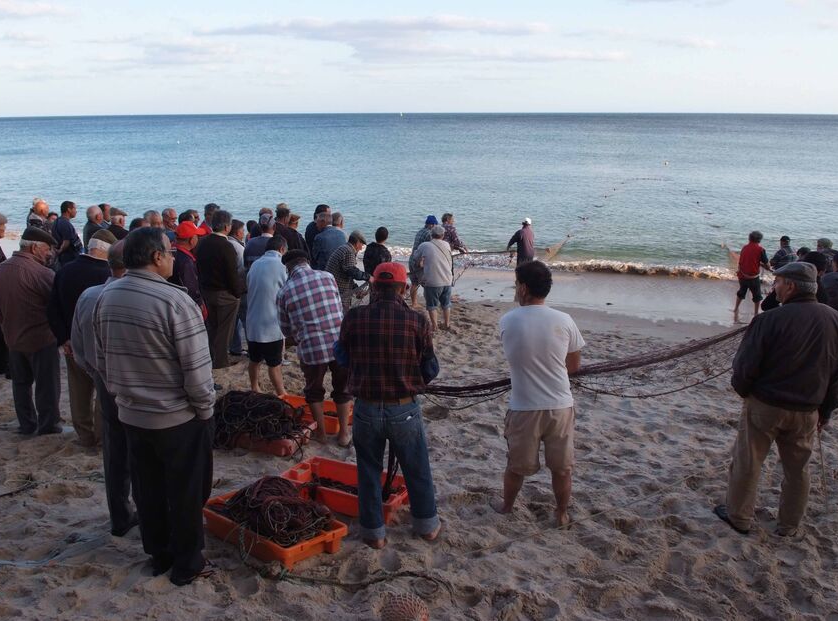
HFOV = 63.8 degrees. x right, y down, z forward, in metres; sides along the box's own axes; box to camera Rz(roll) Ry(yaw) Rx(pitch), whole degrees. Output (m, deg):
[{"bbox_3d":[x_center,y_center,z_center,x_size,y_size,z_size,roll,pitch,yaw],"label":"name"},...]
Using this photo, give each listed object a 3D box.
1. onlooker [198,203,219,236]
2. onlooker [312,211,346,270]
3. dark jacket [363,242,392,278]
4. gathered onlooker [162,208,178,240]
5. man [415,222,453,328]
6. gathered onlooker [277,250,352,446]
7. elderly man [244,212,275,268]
[{"bbox_3d":[-2.712,-0.551,8.897,0.520,1.720,0.380,15,22,43],"label":"onlooker"},{"bbox_3d":[-1.195,-0.468,9.134,0.540,1.750,0.340,7,18,24],"label":"onlooker"},{"bbox_3d":[-0.611,-0.694,9.902,0.460,0.660,0.280,2,16,8],"label":"dark jacket"},{"bbox_3d":[-3.228,-0.467,8.637,0.350,1.680,0.500,-6,18,-21],"label":"gathered onlooker"},{"bbox_3d":[0.209,-0.507,10.434,0.550,1.660,0.420,2,16,6],"label":"man"},{"bbox_3d":[-0.823,0.281,5.340,0.560,1.560,0.560,-8,18,-24],"label":"gathered onlooker"},{"bbox_3d":[-2.032,-0.424,8.735,0.520,1.670,0.360,5,17,17],"label":"elderly man"}]

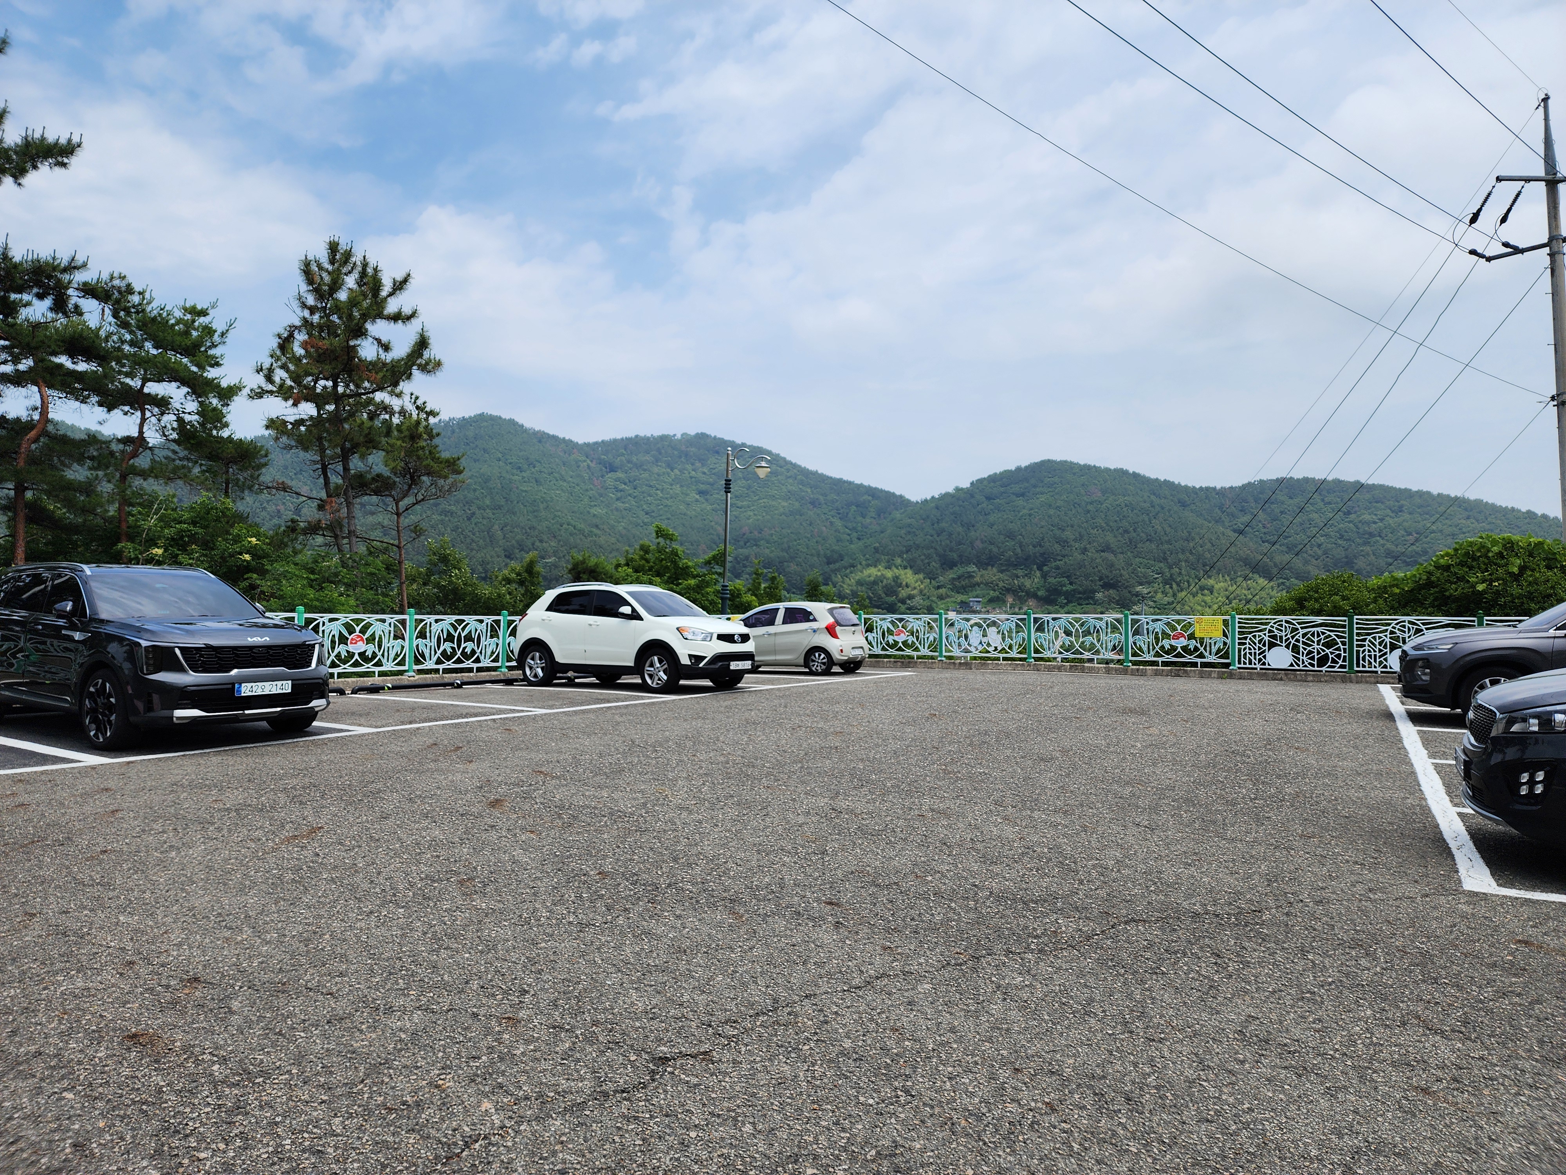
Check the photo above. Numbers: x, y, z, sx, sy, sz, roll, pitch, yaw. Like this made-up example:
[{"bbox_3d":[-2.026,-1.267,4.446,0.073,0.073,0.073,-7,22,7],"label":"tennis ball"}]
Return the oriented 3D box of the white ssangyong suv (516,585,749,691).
[{"bbox_3d":[-2.480,0.790,17.050,4.410,1.690,1.830,-1,-2,35],"label":"white ssangyong suv"}]

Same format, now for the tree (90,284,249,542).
[{"bbox_3d":[-11.600,-1.900,19.600,3.000,7.500,3.000,0,-2,0],"label":"tree"}]

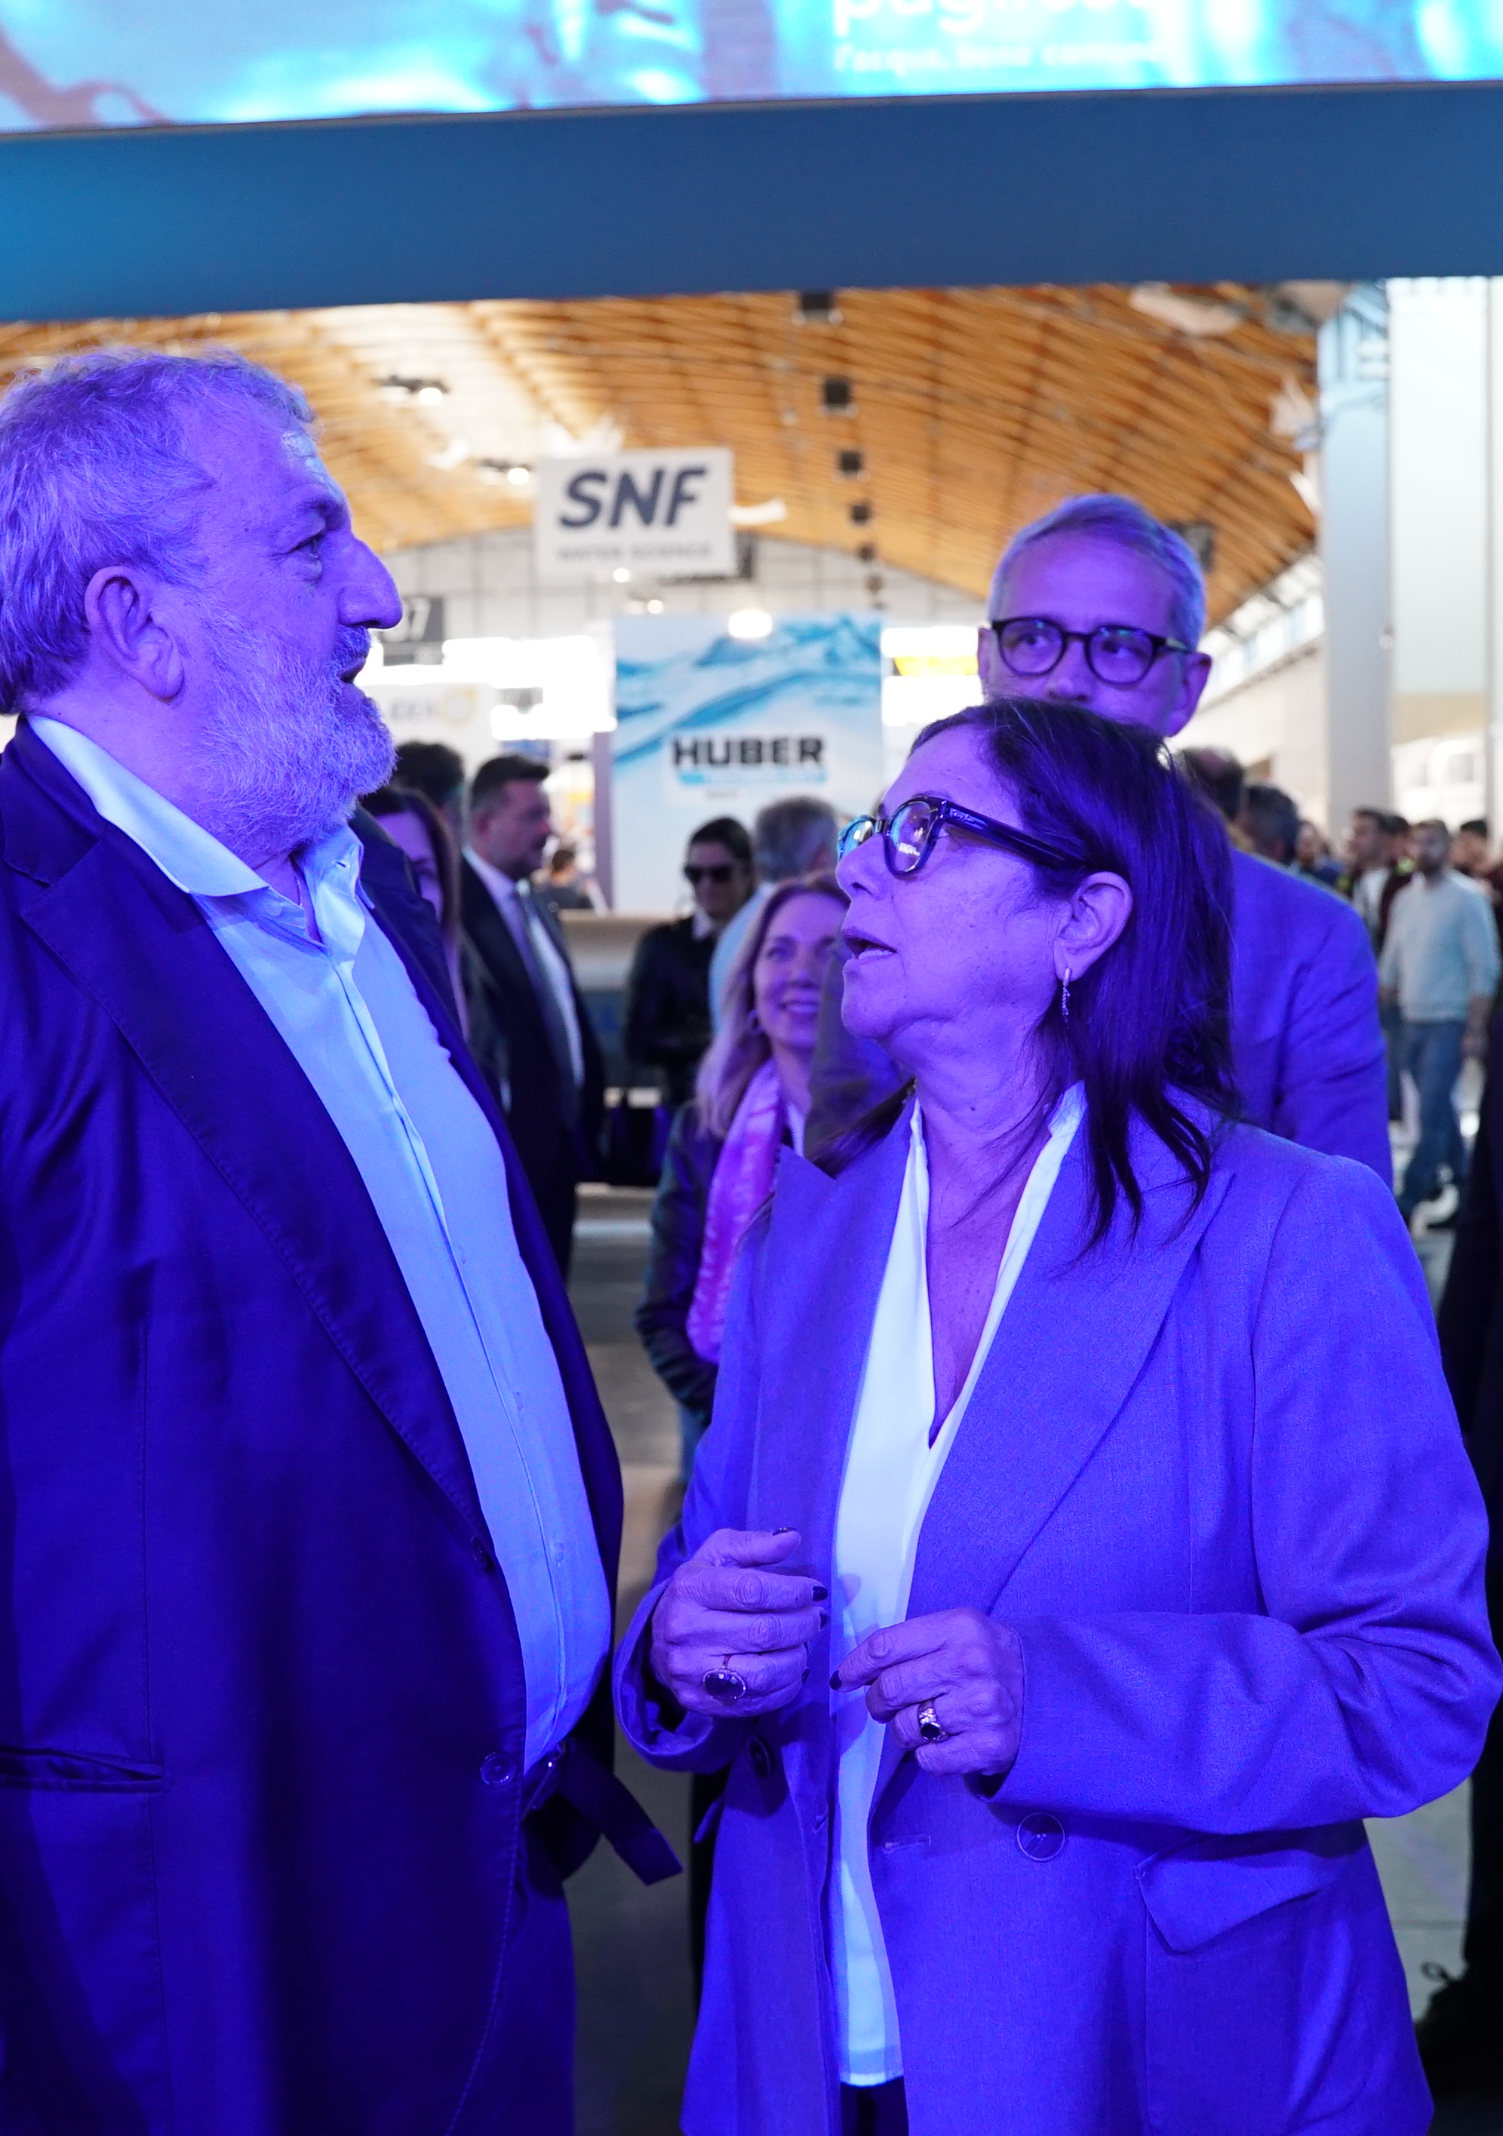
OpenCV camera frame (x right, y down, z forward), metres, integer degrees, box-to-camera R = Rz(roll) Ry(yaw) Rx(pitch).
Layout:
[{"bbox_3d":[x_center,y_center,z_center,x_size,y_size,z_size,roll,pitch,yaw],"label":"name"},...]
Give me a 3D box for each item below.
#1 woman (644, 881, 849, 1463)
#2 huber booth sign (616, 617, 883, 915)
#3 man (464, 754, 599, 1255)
[{"bbox_3d":[0.078,0.542,3.189,0.500,1.579,0.380,-3,5,-25],"label":"woman"},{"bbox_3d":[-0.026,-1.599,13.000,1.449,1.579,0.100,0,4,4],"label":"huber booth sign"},{"bbox_3d":[-0.479,0.245,5.419,0.400,1.850,0.540,3,5,38],"label":"man"}]

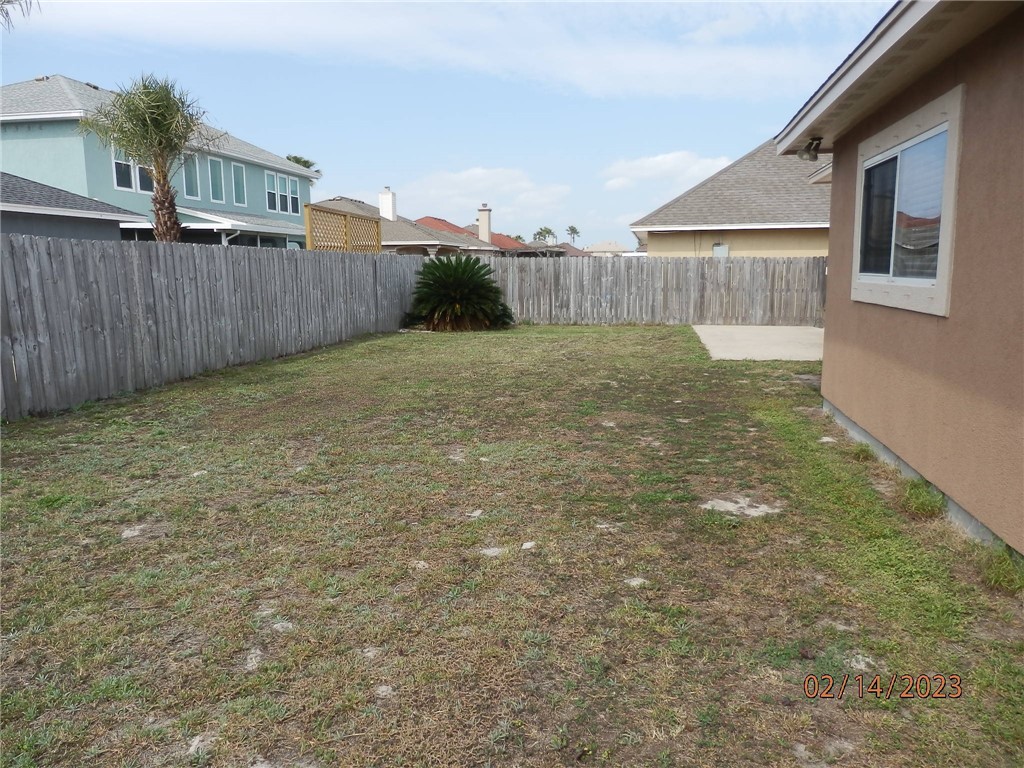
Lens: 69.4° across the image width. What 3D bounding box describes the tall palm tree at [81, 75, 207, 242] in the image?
[{"bbox_3d":[-6.777,-3.165,13.877,2.320,4.950,2.400,0,9,0],"label":"tall palm tree"}]

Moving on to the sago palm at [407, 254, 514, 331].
[{"bbox_3d":[-1.271,-2.258,18.220,2.570,1.810,2.400,0,9,0],"label":"sago palm"}]

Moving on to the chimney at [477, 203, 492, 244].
[{"bbox_3d":[-1.679,-10.178,47.193,0.720,2.520,0.700,2,9,12],"label":"chimney"}]

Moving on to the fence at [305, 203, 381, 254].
[{"bbox_3d":[-3.465,-2.298,15.796,0.120,2.640,3.740,2,9,12],"label":"fence"}]

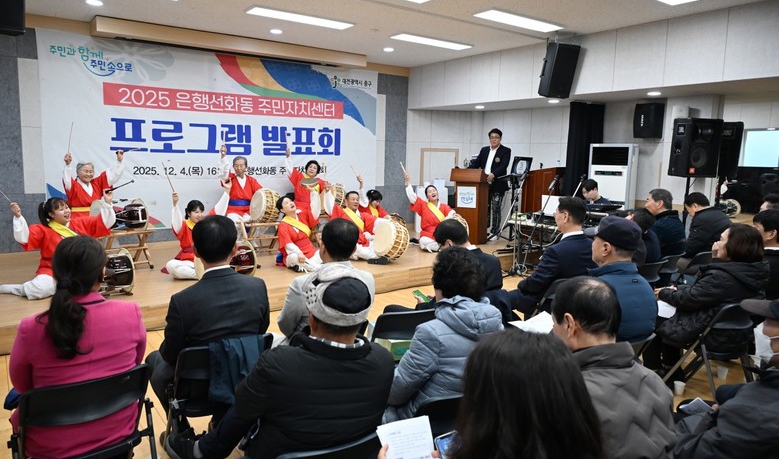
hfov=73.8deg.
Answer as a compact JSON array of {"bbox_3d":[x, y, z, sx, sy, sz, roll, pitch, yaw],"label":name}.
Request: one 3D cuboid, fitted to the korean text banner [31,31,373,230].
[{"bbox_3d":[-2.271,-1.346,7.975,5.080,2.600,0.040,-5,10,-35],"label":"korean text banner"}]

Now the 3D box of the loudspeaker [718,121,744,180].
[{"bbox_3d":[4.137,-0.981,6.450,0.390,0.670,0.420,7,10,37],"label":"loudspeaker"}]

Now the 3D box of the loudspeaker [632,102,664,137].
[{"bbox_3d":[3.497,-1.472,7.011,0.270,0.480,0.290,-5,10,-35],"label":"loudspeaker"}]

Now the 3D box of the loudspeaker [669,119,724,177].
[{"bbox_3d":[3.654,-0.973,6.200,0.420,0.670,0.390,-1,8,-11],"label":"loudspeaker"}]

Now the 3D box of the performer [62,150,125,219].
[{"bbox_3d":[-3.213,-0.215,5.658,0.630,1.240,0.640,-5,10,-35],"label":"performer"}]

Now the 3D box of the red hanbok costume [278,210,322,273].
[{"bbox_3d":[-1.023,0.099,5.999,0.600,0.700,0.580,-4,10,-30],"label":"red hanbok costume"}]

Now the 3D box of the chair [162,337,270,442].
[{"bbox_3d":[-0.841,0.846,2.497,0.460,0.770,0.480,-5,10,-35],"label":"chair"}]

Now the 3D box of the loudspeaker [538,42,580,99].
[{"bbox_3d":[2.186,-2.062,6.739,0.345,0.660,0.330,-1,23,-18],"label":"loudspeaker"}]

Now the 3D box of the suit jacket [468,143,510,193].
[{"bbox_3d":[1.677,-0.977,8.350,0.640,0.780,0.400,4,9,17],"label":"suit jacket"}]

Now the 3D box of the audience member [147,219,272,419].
[{"bbox_3d":[-0.935,0.561,2.607,0.550,1.300,0.780,-5,10,-35],"label":"audience member"}]

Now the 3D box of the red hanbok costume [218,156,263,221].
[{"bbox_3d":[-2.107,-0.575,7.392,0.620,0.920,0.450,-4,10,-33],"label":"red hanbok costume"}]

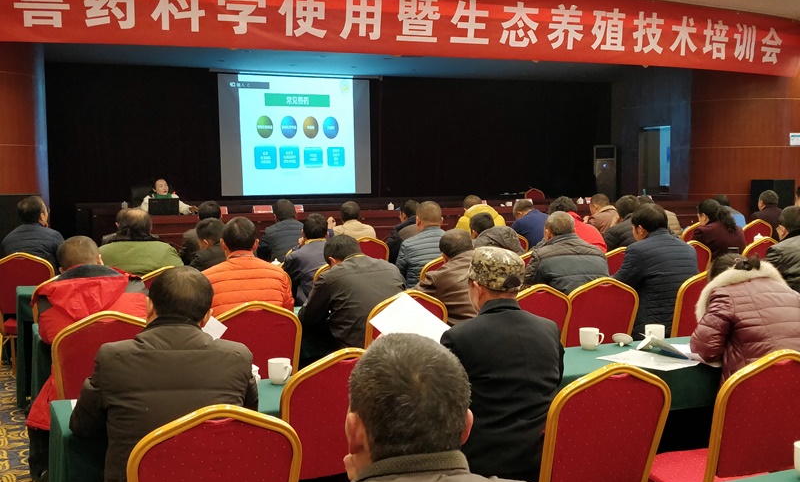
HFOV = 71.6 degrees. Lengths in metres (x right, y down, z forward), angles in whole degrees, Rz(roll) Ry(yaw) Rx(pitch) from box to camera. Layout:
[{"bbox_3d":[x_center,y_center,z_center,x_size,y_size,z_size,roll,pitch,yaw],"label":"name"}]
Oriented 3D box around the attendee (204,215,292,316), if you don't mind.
[{"bbox_3d":[-0.797,0.515,2.898,0.530,1.300,0.780,-2,7,-14],"label":"attendee"}]

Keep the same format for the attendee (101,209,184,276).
[{"bbox_3d":[-1.702,0.455,3.703,0.560,1.280,0.750,-2,7,-12],"label":"attendee"}]

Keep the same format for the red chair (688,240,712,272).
[{"bbox_3d":[2.451,0.425,5.058,0.450,0.920,0.560,-2,7,-16],"label":"red chair"}]

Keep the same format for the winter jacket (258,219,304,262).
[{"bbox_3d":[-1.068,0.116,5.103,0.520,0.660,0.450,-2,7,-14],"label":"winter jacket"}]

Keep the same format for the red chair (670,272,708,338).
[{"bbox_3d":[1.832,0.596,3.668,0.450,0.920,0.560,-2,7,-16],"label":"red chair"}]

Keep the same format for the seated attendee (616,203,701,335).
[{"bbox_3d":[1.654,0.436,3.633,0.530,1.300,0.750,-3,7,-18],"label":"seated attendee"}]

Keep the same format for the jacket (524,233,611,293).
[{"bbox_3d":[1.029,0.291,3.443,0.540,0.680,0.480,-2,7,-14],"label":"jacket"}]

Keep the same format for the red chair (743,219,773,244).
[{"bbox_3d":[4.229,0.188,6.925,0.450,0.920,0.560,-2,7,-16],"label":"red chair"}]

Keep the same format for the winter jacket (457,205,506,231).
[{"bbox_3d":[0.820,0.012,5.591,0.550,0.720,0.460,-3,7,-18],"label":"winter jacket"}]

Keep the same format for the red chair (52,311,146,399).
[{"bbox_3d":[-1.333,0.745,2.730,0.450,0.940,0.570,-2,7,-14],"label":"red chair"}]

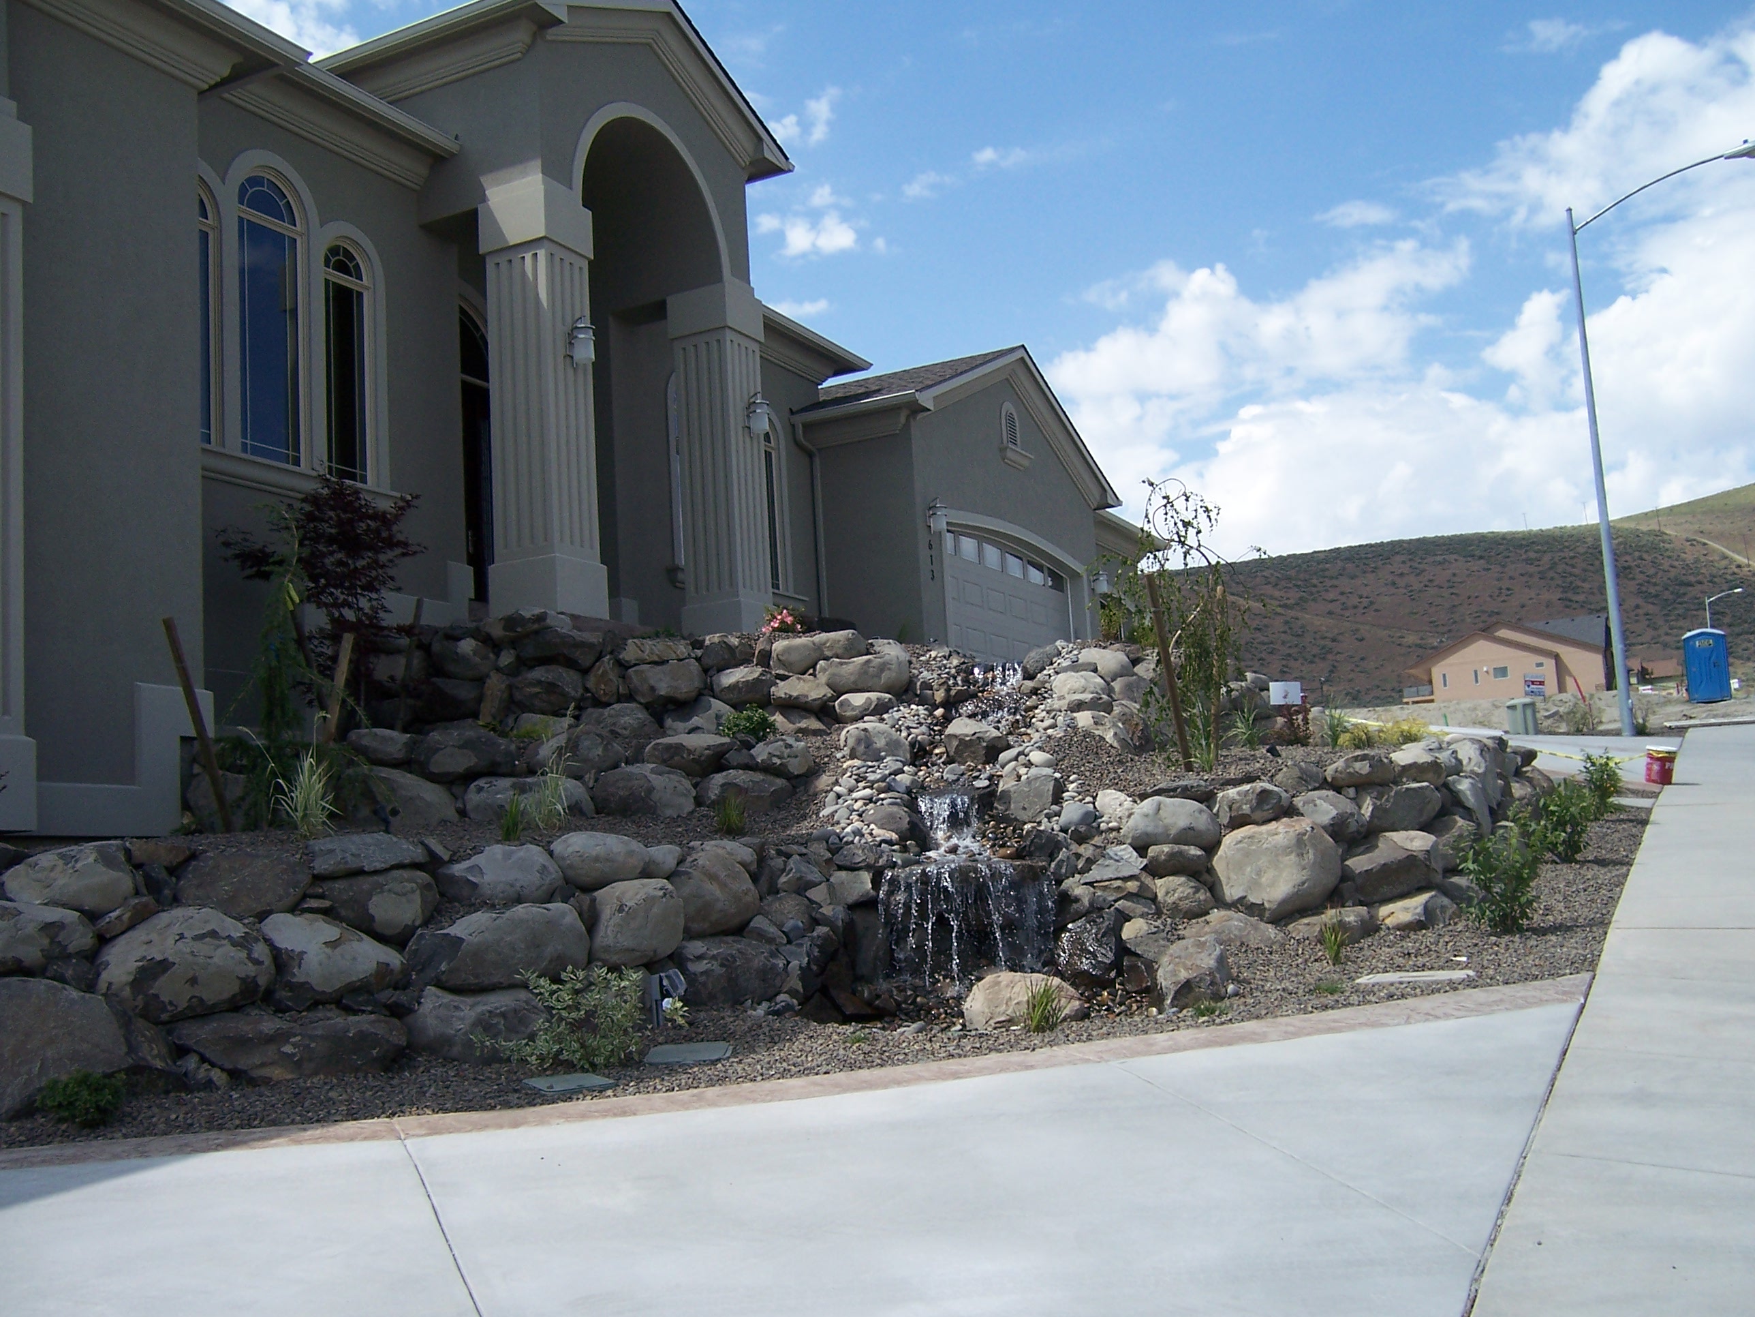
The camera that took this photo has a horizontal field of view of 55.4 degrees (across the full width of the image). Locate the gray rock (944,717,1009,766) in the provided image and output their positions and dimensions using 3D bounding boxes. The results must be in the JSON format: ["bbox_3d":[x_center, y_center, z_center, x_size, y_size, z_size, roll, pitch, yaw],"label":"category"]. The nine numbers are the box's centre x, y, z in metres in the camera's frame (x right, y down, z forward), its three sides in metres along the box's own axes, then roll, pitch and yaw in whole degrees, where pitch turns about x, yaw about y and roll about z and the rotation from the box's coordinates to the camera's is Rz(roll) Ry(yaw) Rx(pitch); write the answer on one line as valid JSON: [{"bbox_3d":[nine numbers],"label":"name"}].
[{"bbox_3d":[0.703,0.595,12.000,0.472,0.360,0.448,-3,-7,0],"label":"gray rock"}]

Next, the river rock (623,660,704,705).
[{"bbox_3d":[-1.821,0.205,14.300,0.676,0.404,0.541,-2,-7,-14],"label":"river rock"}]

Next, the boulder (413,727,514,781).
[{"bbox_3d":[-3.155,0.734,12.800,0.764,0.436,0.611,-2,-7,-11],"label":"boulder"}]

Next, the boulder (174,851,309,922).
[{"bbox_3d":[-3.514,1.258,9.250,0.719,0.369,0.520,-2,-7,-11],"label":"boulder"}]

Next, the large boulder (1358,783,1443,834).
[{"bbox_3d":[3.344,0.960,10.700,0.534,0.338,0.428,-3,-7,-6],"label":"large boulder"}]

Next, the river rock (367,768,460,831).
[{"bbox_3d":[-3.427,1.034,12.200,0.743,0.466,0.595,-2,-7,-9],"label":"river rock"}]

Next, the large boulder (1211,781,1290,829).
[{"bbox_3d":[2.330,0.912,10.400,0.487,0.302,0.390,-3,-7,0],"label":"large boulder"}]

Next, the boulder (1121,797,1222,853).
[{"bbox_3d":[1.723,0.972,9.800,0.570,0.316,0.460,-4,-7,5],"label":"boulder"}]

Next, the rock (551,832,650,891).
[{"bbox_3d":[-1.598,1.170,9.650,0.569,0.326,0.460,-3,-7,-5],"label":"rock"}]

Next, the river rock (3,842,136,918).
[{"bbox_3d":[-4.440,1.213,9.200,0.680,0.418,0.544,-3,-7,-6],"label":"river rock"}]

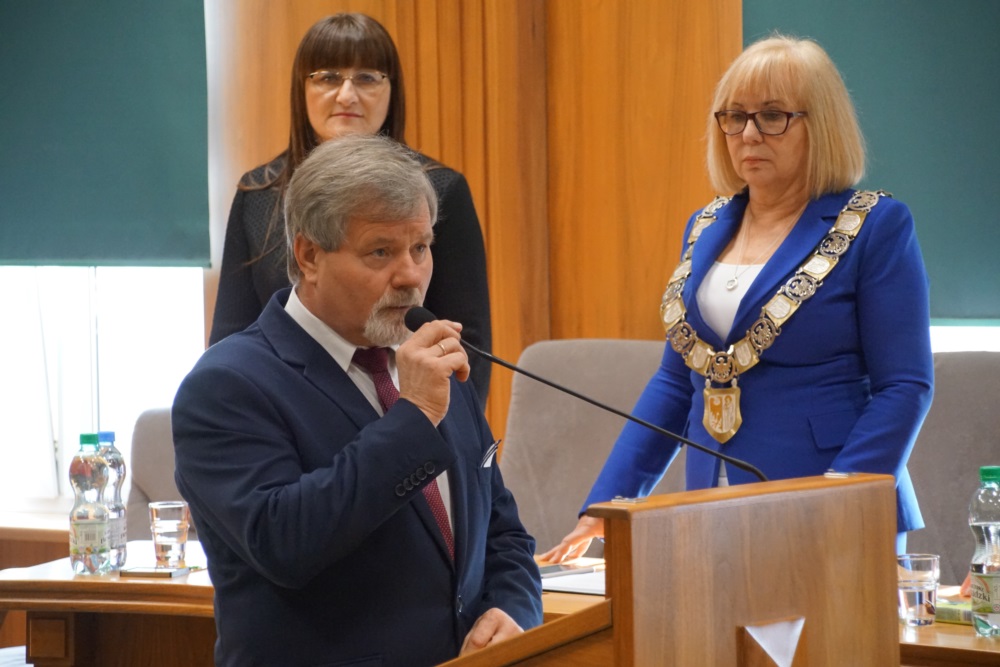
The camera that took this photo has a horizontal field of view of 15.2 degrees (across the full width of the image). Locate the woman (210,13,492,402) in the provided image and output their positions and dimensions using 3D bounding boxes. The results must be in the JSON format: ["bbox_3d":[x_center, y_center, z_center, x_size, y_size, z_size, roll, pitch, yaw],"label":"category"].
[{"bbox_3d":[-0.253,0.269,6.519,0.490,1.650,0.310,-1,4,2],"label":"woman"}]

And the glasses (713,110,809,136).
[{"bbox_3d":[0.439,-0.339,5.991,0.140,0.043,0.143,2,5,31],"label":"glasses"}]

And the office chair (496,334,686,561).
[{"bbox_3d":[0.156,0.565,6.461,0.600,1.060,0.620,0,4,14],"label":"office chair"}]

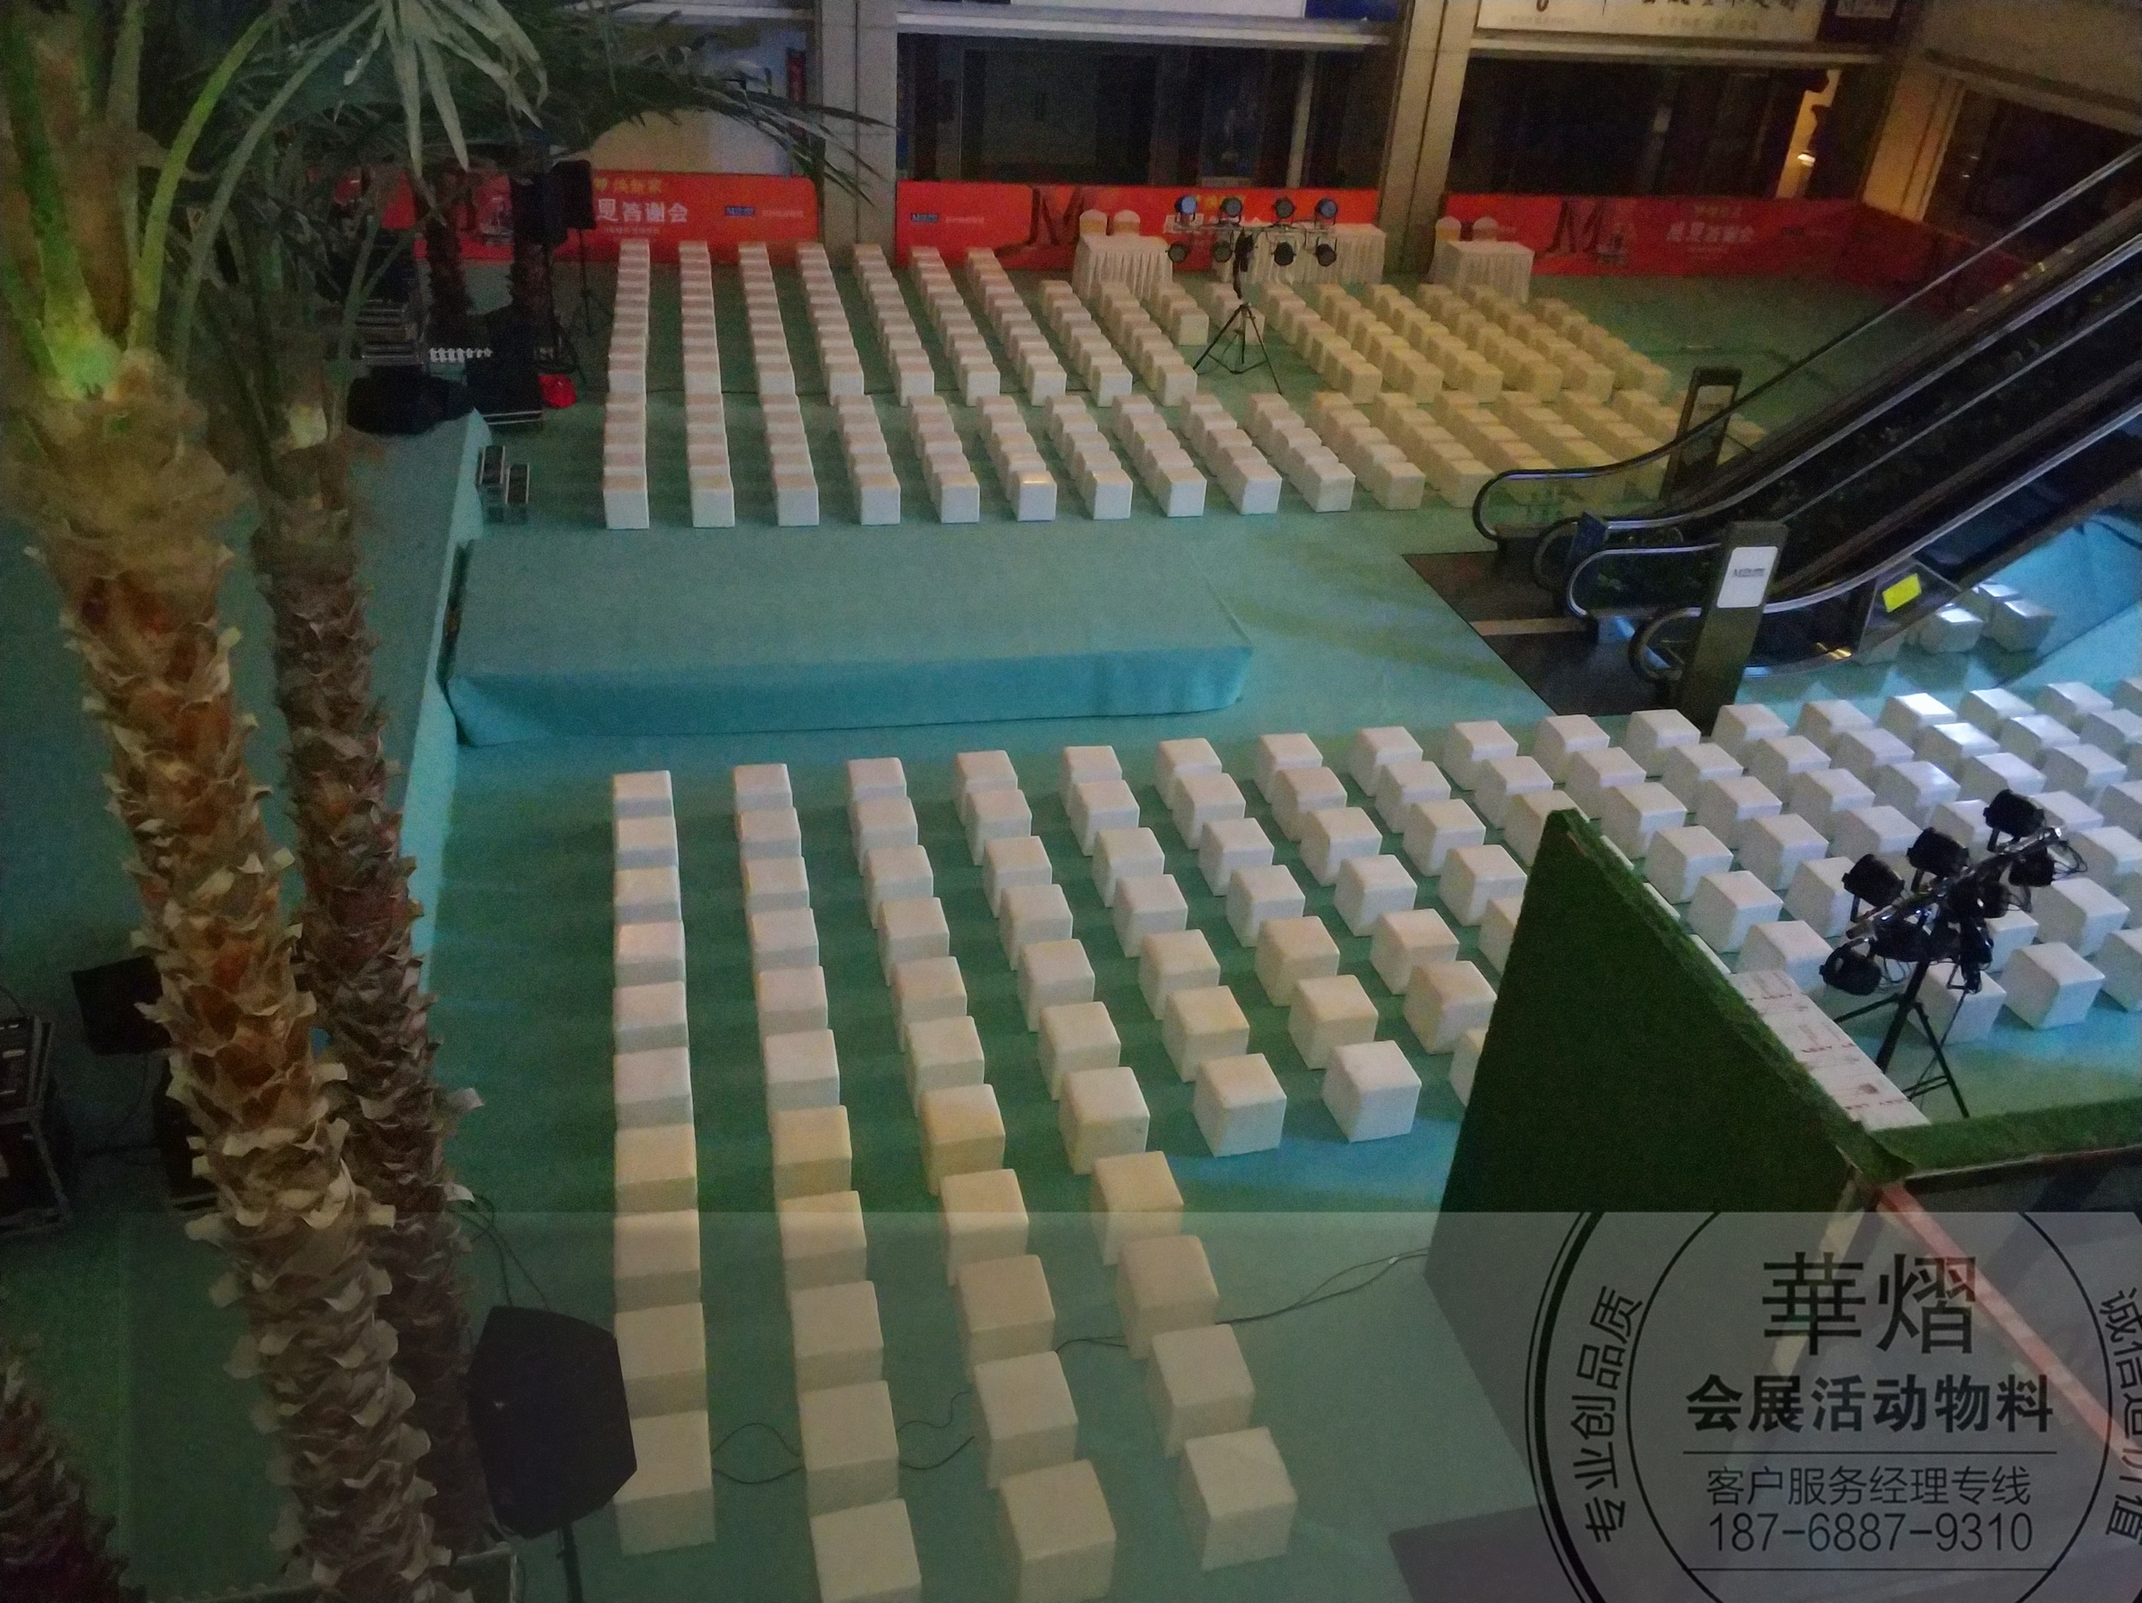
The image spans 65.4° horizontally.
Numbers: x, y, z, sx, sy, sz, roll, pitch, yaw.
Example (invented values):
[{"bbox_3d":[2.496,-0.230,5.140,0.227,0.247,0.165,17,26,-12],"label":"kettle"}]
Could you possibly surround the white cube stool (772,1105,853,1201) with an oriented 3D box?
[{"bbox_3d":[-1.435,1.991,9.255,0.400,0.395,0.400,-3,33,-12],"label":"white cube stool"}]

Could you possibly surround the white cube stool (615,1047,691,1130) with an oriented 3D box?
[{"bbox_3d":[-2.408,1.733,9.677,0.405,0.386,0.405,-5,33,-14],"label":"white cube stool"}]

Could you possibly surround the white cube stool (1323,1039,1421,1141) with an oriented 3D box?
[{"bbox_3d":[1.841,1.761,10.174,0.400,0.400,0.400,-4,33,-14],"label":"white cube stool"}]

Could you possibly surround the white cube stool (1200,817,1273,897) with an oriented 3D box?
[{"bbox_3d":[1.215,0.408,12.258,0.400,0.395,0.402,-4,34,-14],"label":"white cube stool"}]

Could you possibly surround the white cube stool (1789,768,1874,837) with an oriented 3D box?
[{"bbox_3d":[6.119,0.023,13.408,0.405,0.386,0.405,-4,33,-13],"label":"white cube stool"}]

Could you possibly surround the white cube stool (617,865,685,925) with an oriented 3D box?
[{"bbox_3d":[-2.827,0.730,11.195,0.400,0.395,0.400,-4,33,-13],"label":"white cube stool"}]

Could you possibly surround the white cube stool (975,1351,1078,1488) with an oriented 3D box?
[{"bbox_3d":[-0.223,2.899,7.803,0.400,0.385,0.400,-5,33,-15],"label":"white cube stool"}]

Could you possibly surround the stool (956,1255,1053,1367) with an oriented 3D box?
[{"bbox_3d":[-0.336,2.581,8.303,0.400,0.385,0.400,-4,33,-13],"label":"stool"}]

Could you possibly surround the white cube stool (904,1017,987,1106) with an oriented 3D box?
[{"bbox_3d":[-0.763,1.598,10.100,0.400,0.395,0.400,-4,33,-14],"label":"white cube stool"}]

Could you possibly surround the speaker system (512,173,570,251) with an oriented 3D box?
[{"bbox_3d":[-6.172,-6.894,19.498,0.430,0.730,0.450,21,36,23],"label":"speaker system"}]

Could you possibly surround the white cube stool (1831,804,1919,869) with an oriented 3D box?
[{"bbox_3d":[6.301,0.326,13.036,0.400,0.400,0.400,-5,33,-15],"label":"white cube stool"}]

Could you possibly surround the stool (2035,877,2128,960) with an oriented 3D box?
[{"bbox_3d":[7.481,0.868,12.397,0.400,0.395,0.400,-5,34,-16],"label":"stool"}]

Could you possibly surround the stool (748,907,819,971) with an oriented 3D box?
[{"bbox_3d":[-1.844,0.988,10.798,0.400,0.395,0.400,-4,33,-14],"label":"stool"}]

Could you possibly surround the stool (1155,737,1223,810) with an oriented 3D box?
[{"bbox_3d":[0.931,-0.213,13.225,0.400,0.400,0.400,-5,33,-15],"label":"stool"}]

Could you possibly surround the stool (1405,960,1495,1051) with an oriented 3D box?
[{"bbox_3d":[2.485,1.335,10.889,0.405,0.386,0.405,-5,33,-14],"label":"stool"}]

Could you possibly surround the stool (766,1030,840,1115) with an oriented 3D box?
[{"bbox_3d":[-1.595,1.666,9.896,0.400,0.395,0.402,-4,34,-14],"label":"stool"}]

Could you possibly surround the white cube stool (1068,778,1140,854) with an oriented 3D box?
[{"bbox_3d":[0.262,0.123,12.585,0.400,0.395,0.400,-5,33,-15],"label":"white cube stool"}]

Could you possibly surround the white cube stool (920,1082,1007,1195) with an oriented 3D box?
[{"bbox_3d":[-0.619,1.940,9.588,0.400,0.400,0.400,-4,34,-14],"label":"white cube stool"}]

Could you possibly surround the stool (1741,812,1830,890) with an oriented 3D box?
[{"bbox_3d":[5.446,0.380,12.732,0.400,0.395,0.400,-5,33,-15],"label":"stool"}]

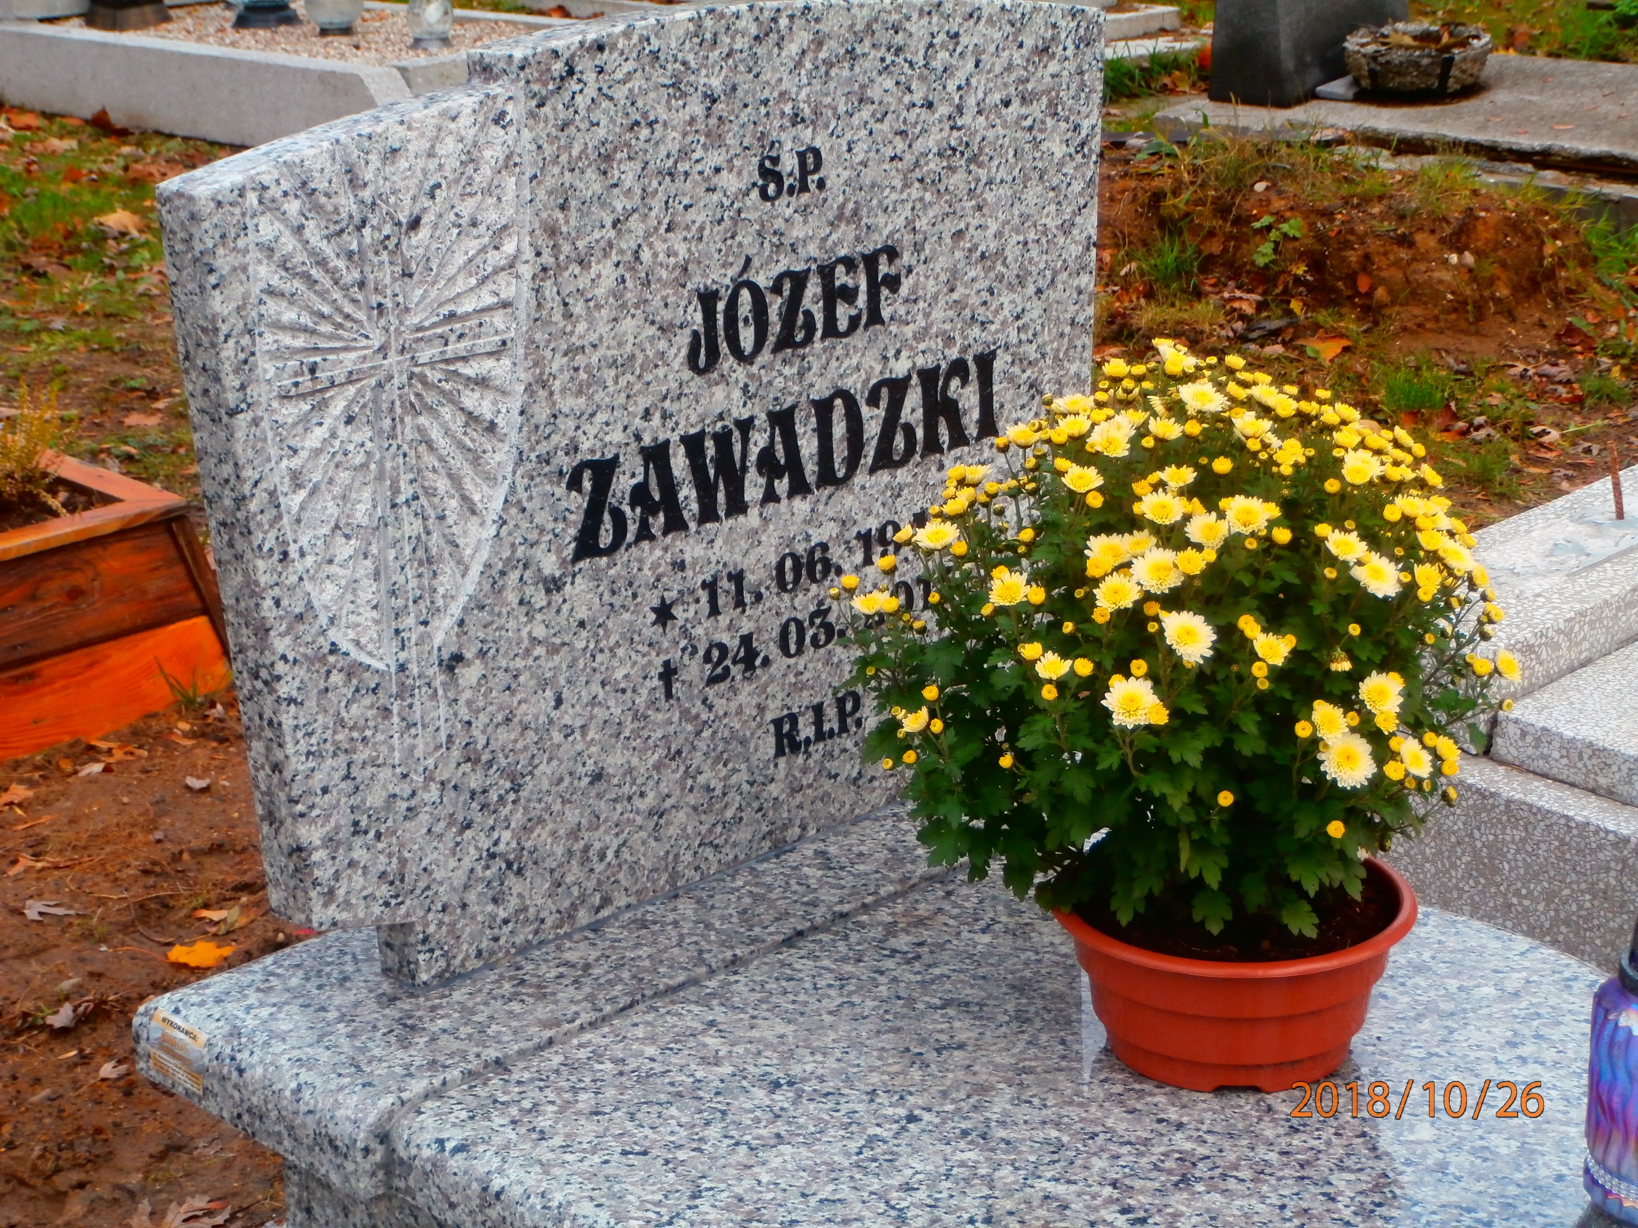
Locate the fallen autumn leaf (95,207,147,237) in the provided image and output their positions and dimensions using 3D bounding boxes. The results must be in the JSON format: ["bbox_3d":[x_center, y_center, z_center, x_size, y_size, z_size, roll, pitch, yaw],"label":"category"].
[{"bbox_3d":[-1.337,-0.751,6.161,0.095,0.030,0.083,-5,21,-12],"label":"fallen autumn leaf"}]

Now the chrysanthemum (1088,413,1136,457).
[{"bbox_3d":[0.191,-0.116,2.092,0.030,0.018,0.030,7,46,23],"label":"chrysanthemum"}]

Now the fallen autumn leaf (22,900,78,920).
[{"bbox_3d":[-0.836,0.318,3.500,0.058,0.012,0.045,0,21,0],"label":"fallen autumn leaf"}]

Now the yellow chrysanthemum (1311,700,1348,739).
[{"bbox_3d":[0.321,0.066,2.021,0.025,0.014,0.025,2,57,11],"label":"yellow chrysanthemum"}]

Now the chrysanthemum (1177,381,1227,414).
[{"bbox_3d":[0.251,-0.142,2.109,0.034,0.017,0.034,1,28,-1],"label":"chrysanthemum"}]

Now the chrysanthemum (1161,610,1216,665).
[{"bbox_3d":[0.229,0.014,1.988,0.035,0.035,0.015,0,-9,0],"label":"chrysanthemum"}]

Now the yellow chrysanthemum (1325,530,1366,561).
[{"bbox_3d":[0.338,-0.043,2.063,0.029,0.017,0.029,20,42,0],"label":"yellow chrysanthemum"}]

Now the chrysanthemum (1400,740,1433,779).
[{"bbox_3d":[0.384,0.093,2.065,0.016,0.028,0.028,-29,0,39],"label":"chrysanthemum"}]

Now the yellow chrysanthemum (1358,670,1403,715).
[{"bbox_3d":[0.355,0.050,2.031,0.029,0.029,0.015,-10,-14,-24],"label":"yellow chrysanthemum"}]

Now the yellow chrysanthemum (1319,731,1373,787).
[{"bbox_3d":[0.333,0.092,2.033,0.036,0.036,0.016,-2,-20,-2],"label":"yellow chrysanthemum"}]

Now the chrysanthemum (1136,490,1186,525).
[{"bbox_3d":[0.220,-0.068,2.068,0.030,0.017,0.030,-3,47,0],"label":"chrysanthemum"}]

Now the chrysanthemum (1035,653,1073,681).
[{"bbox_3d":[0.149,0.034,2.041,0.023,0.014,0.023,-6,27,3],"label":"chrysanthemum"}]

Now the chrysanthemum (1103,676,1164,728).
[{"bbox_3d":[0.198,0.055,2.021,0.035,0.017,0.035,2,54,11],"label":"chrysanthemum"}]

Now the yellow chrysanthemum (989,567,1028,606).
[{"bbox_3d":[0.123,-0.017,2.086,0.027,0.016,0.027,-4,48,0],"label":"yellow chrysanthemum"}]

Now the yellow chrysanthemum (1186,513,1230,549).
[{"bbox_3d":[0.248,-0.053,2.056,0.030,0.017,0.030,11,59,0],"label":"yellow chrysanthemum"}]

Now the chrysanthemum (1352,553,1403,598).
[{"bbox_3d":[0.358,-0.025,2.063,0.034,0.020,0.034,13,55,-20],"label":"chrysanthemum"}]

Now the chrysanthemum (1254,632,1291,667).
[{"bbox_3d":[0.283,0.022,2.011,0.022,0.013,0.022,7,50,22],"label":"chrysanthemum"}]

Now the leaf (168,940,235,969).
[{"bbox_3d":[-0.665,0.369,3.467,0.070,0.016,0.057,-5,20,-11],"label":"leaf"}]

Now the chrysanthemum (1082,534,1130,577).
[{"bbox_3d":[0.185,-0.038,2.062,0.031,0.018,0.031,0,49,0],"label":"chrysanthemum"}]

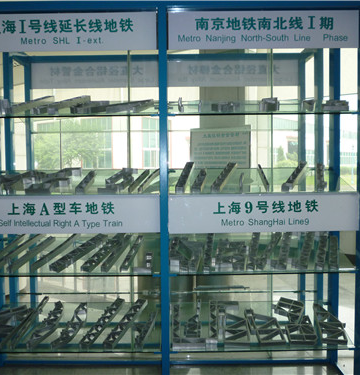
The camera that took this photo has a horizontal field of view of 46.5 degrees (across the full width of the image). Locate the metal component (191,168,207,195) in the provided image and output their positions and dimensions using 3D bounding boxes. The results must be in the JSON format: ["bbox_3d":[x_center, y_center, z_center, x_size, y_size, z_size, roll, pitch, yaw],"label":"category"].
[{"bbox_3d":[0.111,-0.037,2.282,0.047,0.029,0.290,4,23,10],"label":"metal component"}]

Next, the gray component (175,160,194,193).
[{"bbox_3d":[0.033,-0.059,2.325,0.046,0.034,0.380,3,23,9],"label":"gray component"}]

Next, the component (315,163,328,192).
[{"bbox_3d":[0.785,-0.059,2.314,0.047,0.028,0.370,6,24,16],"label":"component"}]

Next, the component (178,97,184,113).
[{"bbox_3d":[0.008,-0.444,2.247,0.024,0.032,0.270,-1,23,-1],"label":"component"}]

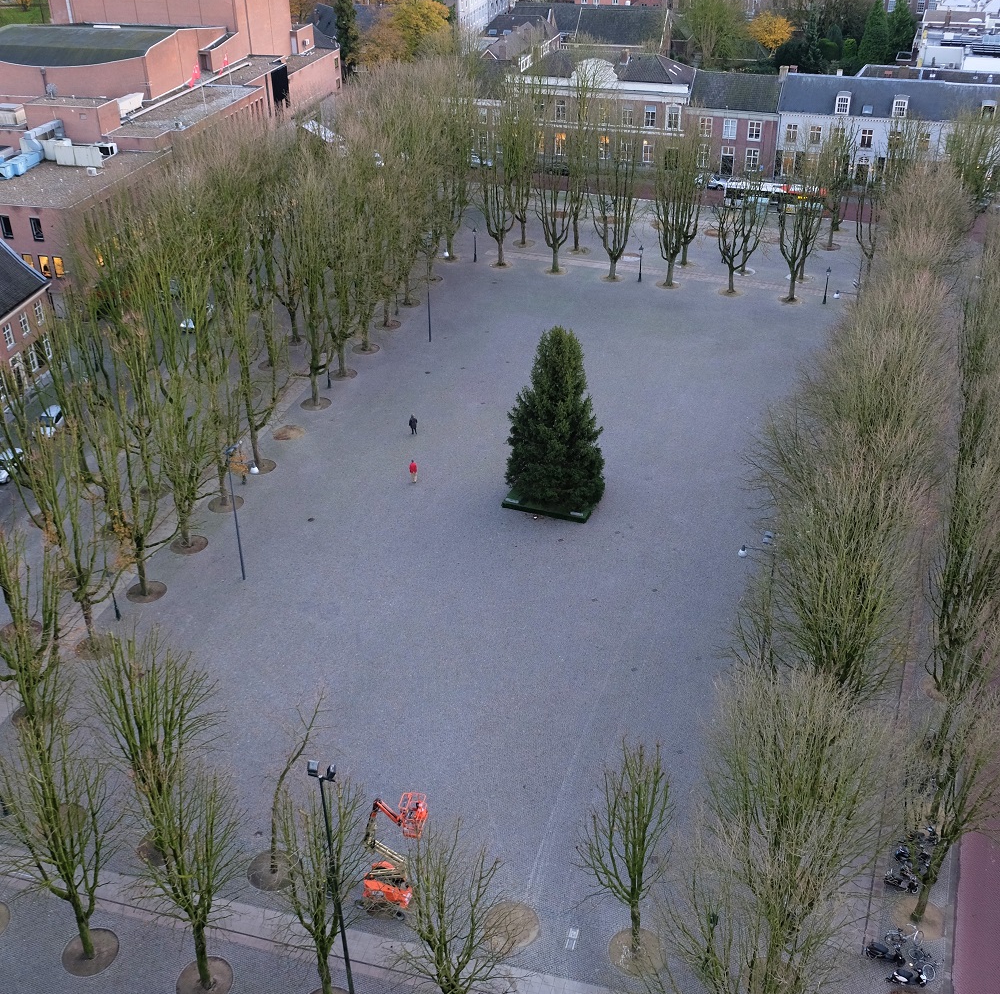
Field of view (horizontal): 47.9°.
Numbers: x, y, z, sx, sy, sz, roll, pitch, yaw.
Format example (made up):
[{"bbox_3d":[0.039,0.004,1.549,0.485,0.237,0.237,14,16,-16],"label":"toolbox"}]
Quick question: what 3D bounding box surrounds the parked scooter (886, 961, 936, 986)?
[{"bbox_3d":[17.117,20.197,47.193,1.700,1.120,0.700,5,34,9],"label":"parked scooter"}]

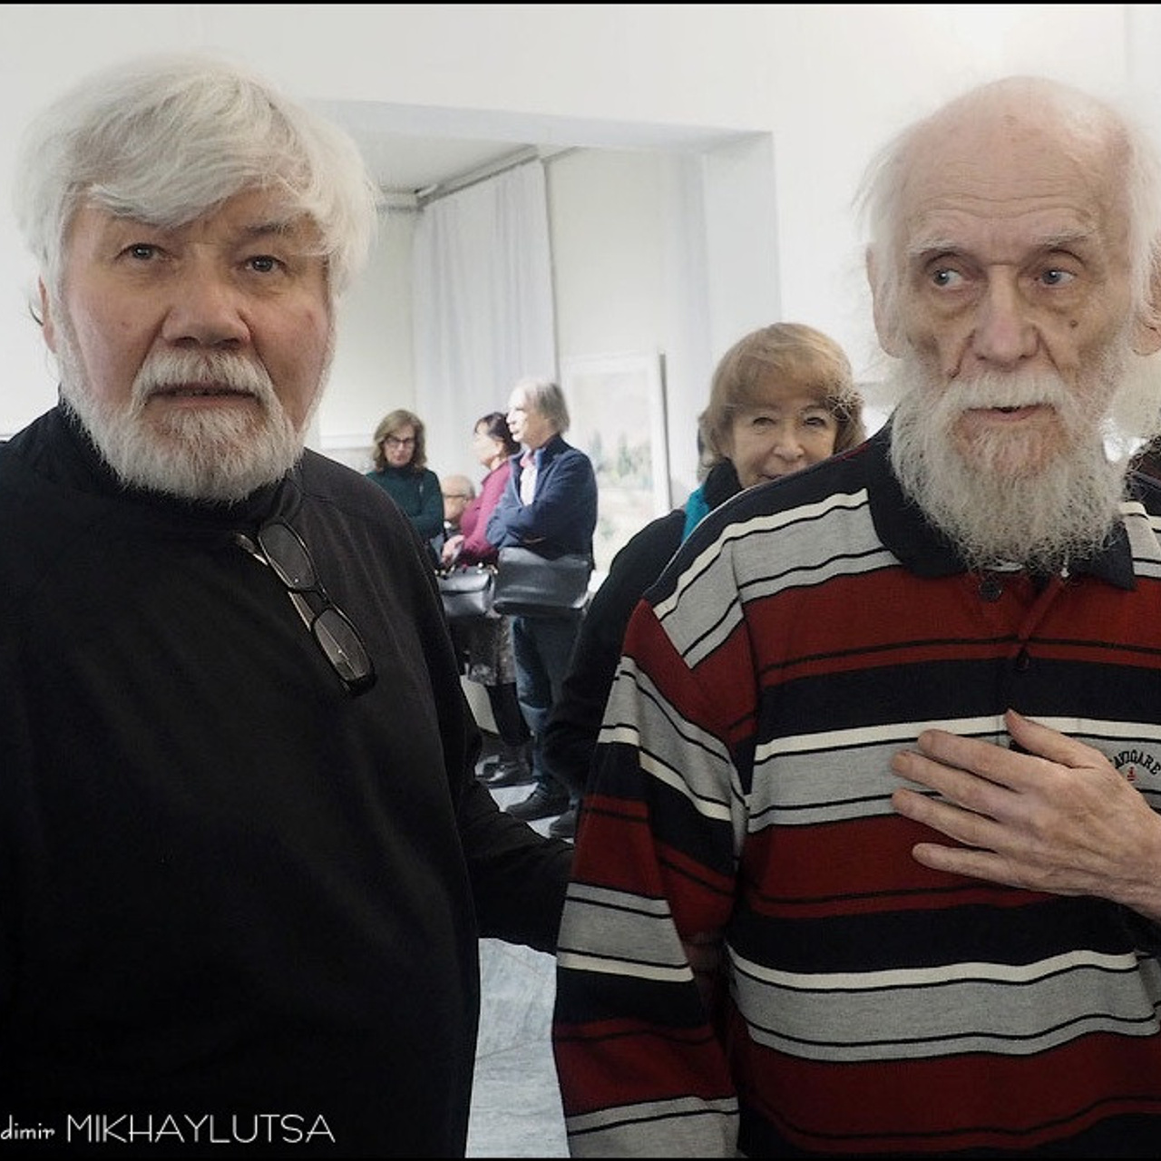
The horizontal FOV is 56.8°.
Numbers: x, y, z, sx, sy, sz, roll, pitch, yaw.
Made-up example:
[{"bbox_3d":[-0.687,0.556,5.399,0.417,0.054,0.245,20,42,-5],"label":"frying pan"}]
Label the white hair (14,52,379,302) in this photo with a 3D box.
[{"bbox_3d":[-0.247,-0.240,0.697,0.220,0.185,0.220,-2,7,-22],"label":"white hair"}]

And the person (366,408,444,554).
[{"bbox_3d":[-0.775,0.065,4.850,0.460,1.660,0.320,-4,6,-12],"label":"person"}]

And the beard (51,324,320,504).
[{"bbox_3d":[-0.234,-0.100,0.660,0.155,0.115,0.115,-2,7,-22],"label":"beard"}]

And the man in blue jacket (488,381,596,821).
[{"bbox_3d":[-0.150,0.057,4.170,0.420,1.700,0.500,-8,7,-39],"label":"man in blue jacket"}]

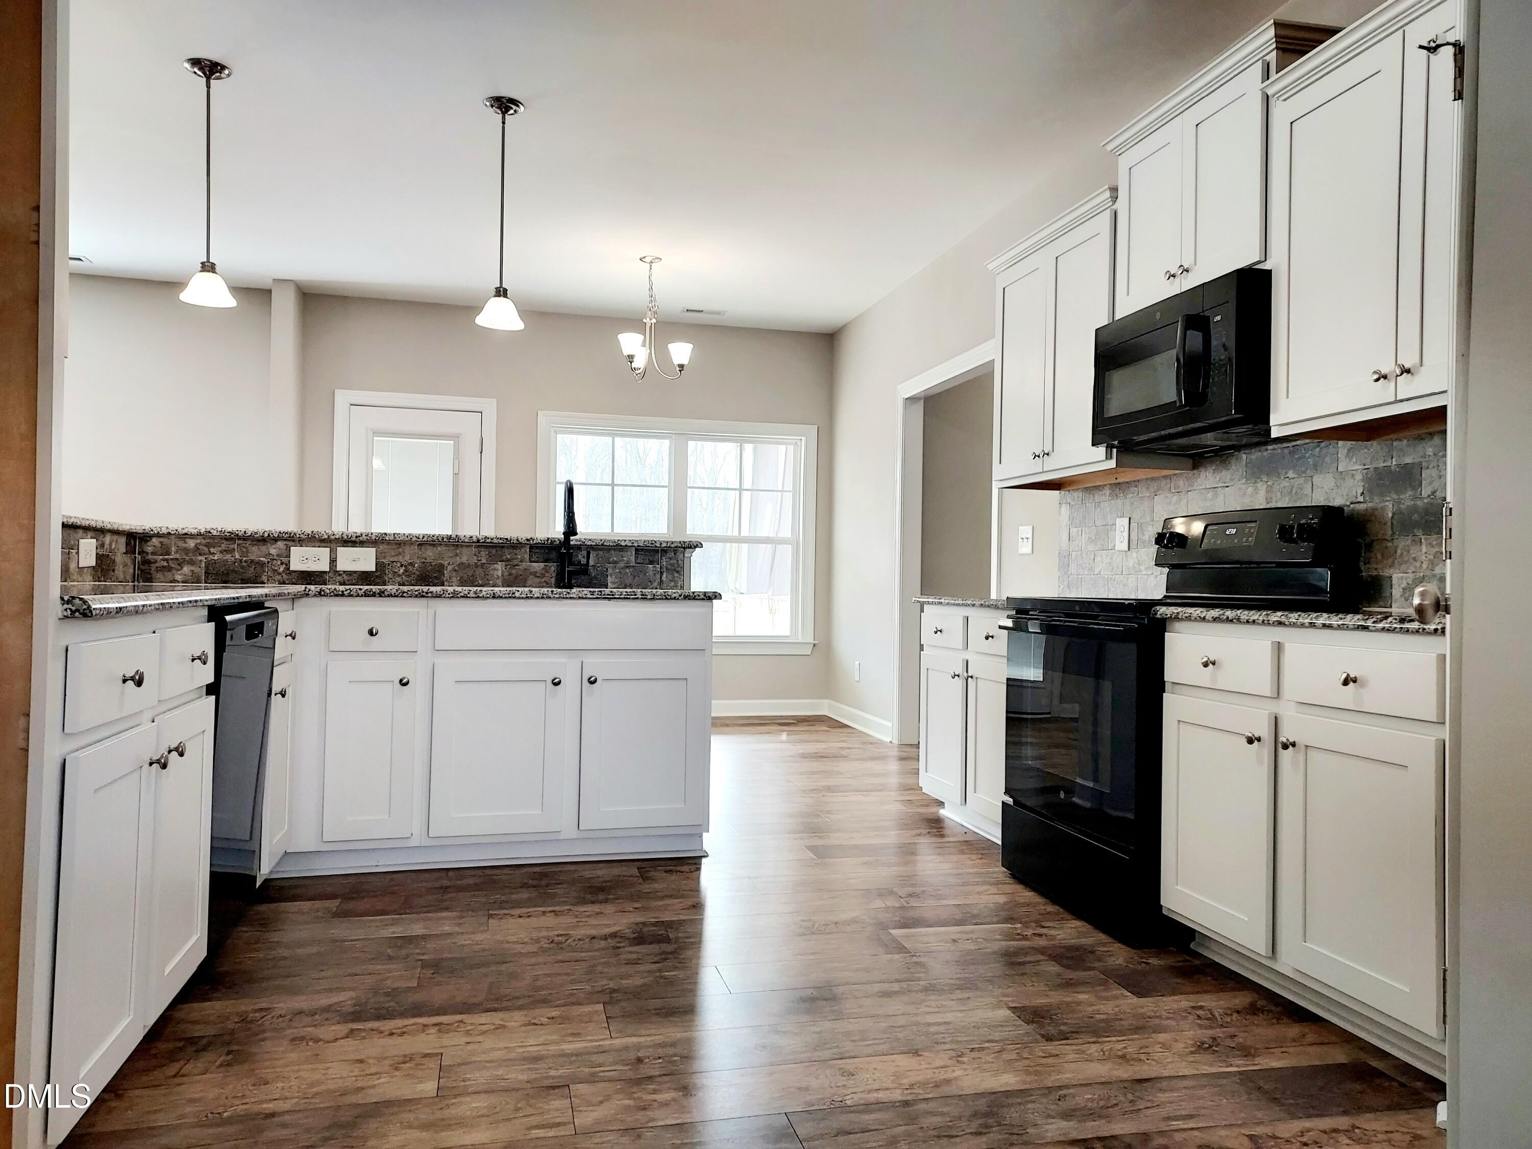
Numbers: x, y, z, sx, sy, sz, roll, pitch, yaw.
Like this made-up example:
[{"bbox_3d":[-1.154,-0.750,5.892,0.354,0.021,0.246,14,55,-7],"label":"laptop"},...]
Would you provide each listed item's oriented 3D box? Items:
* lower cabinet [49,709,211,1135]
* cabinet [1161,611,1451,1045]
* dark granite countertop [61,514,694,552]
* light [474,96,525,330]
[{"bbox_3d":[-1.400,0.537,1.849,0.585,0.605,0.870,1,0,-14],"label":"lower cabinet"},{"bbox_3d":[1.468,0.559,2.479,0.635,0.875,0.910,1,0,-14],"label":"cabinet"},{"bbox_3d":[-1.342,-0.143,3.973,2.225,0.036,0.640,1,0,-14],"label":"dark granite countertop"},{"bbox_3d":[-0.994,-1.355,4.004,0.190,0.835,0.190,1,0,-14],"label":"light"}]

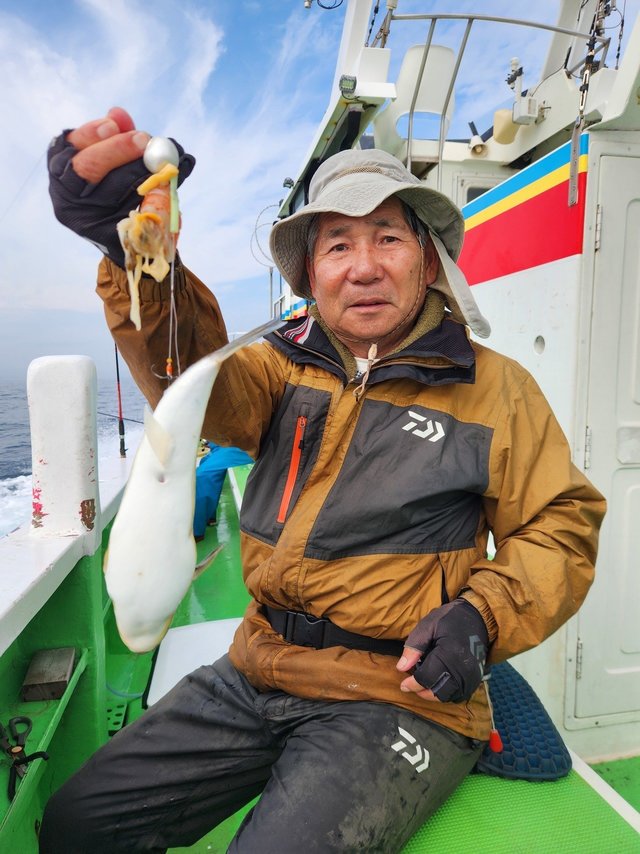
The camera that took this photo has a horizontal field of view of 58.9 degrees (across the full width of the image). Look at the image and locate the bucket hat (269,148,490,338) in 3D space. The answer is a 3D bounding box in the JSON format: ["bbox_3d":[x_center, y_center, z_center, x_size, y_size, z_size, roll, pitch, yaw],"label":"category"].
[{"bbox_3d":[0.078,-0.266,0.805,0.300,0.250,0.310,-4,5,16],"label":"bucket hat"}]

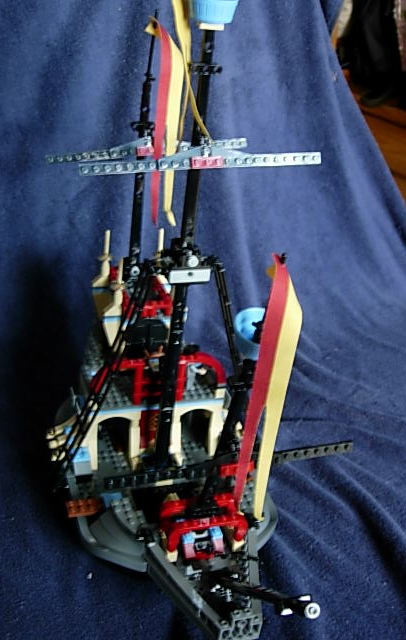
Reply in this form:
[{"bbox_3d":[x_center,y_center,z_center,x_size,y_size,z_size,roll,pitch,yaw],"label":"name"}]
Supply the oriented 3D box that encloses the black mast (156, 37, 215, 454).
[{"bbox_3d":[-0.017,-0.033,0.617,0.015,0.383,0.015,-3,28,-19],"label":"black mast"}]

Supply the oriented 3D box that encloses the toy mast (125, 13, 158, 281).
[{"bbox_3d":[-0.056,-0.151,0.702,0.014,0.251,0.014,-2,28,-20],"label":"toy mast"}]

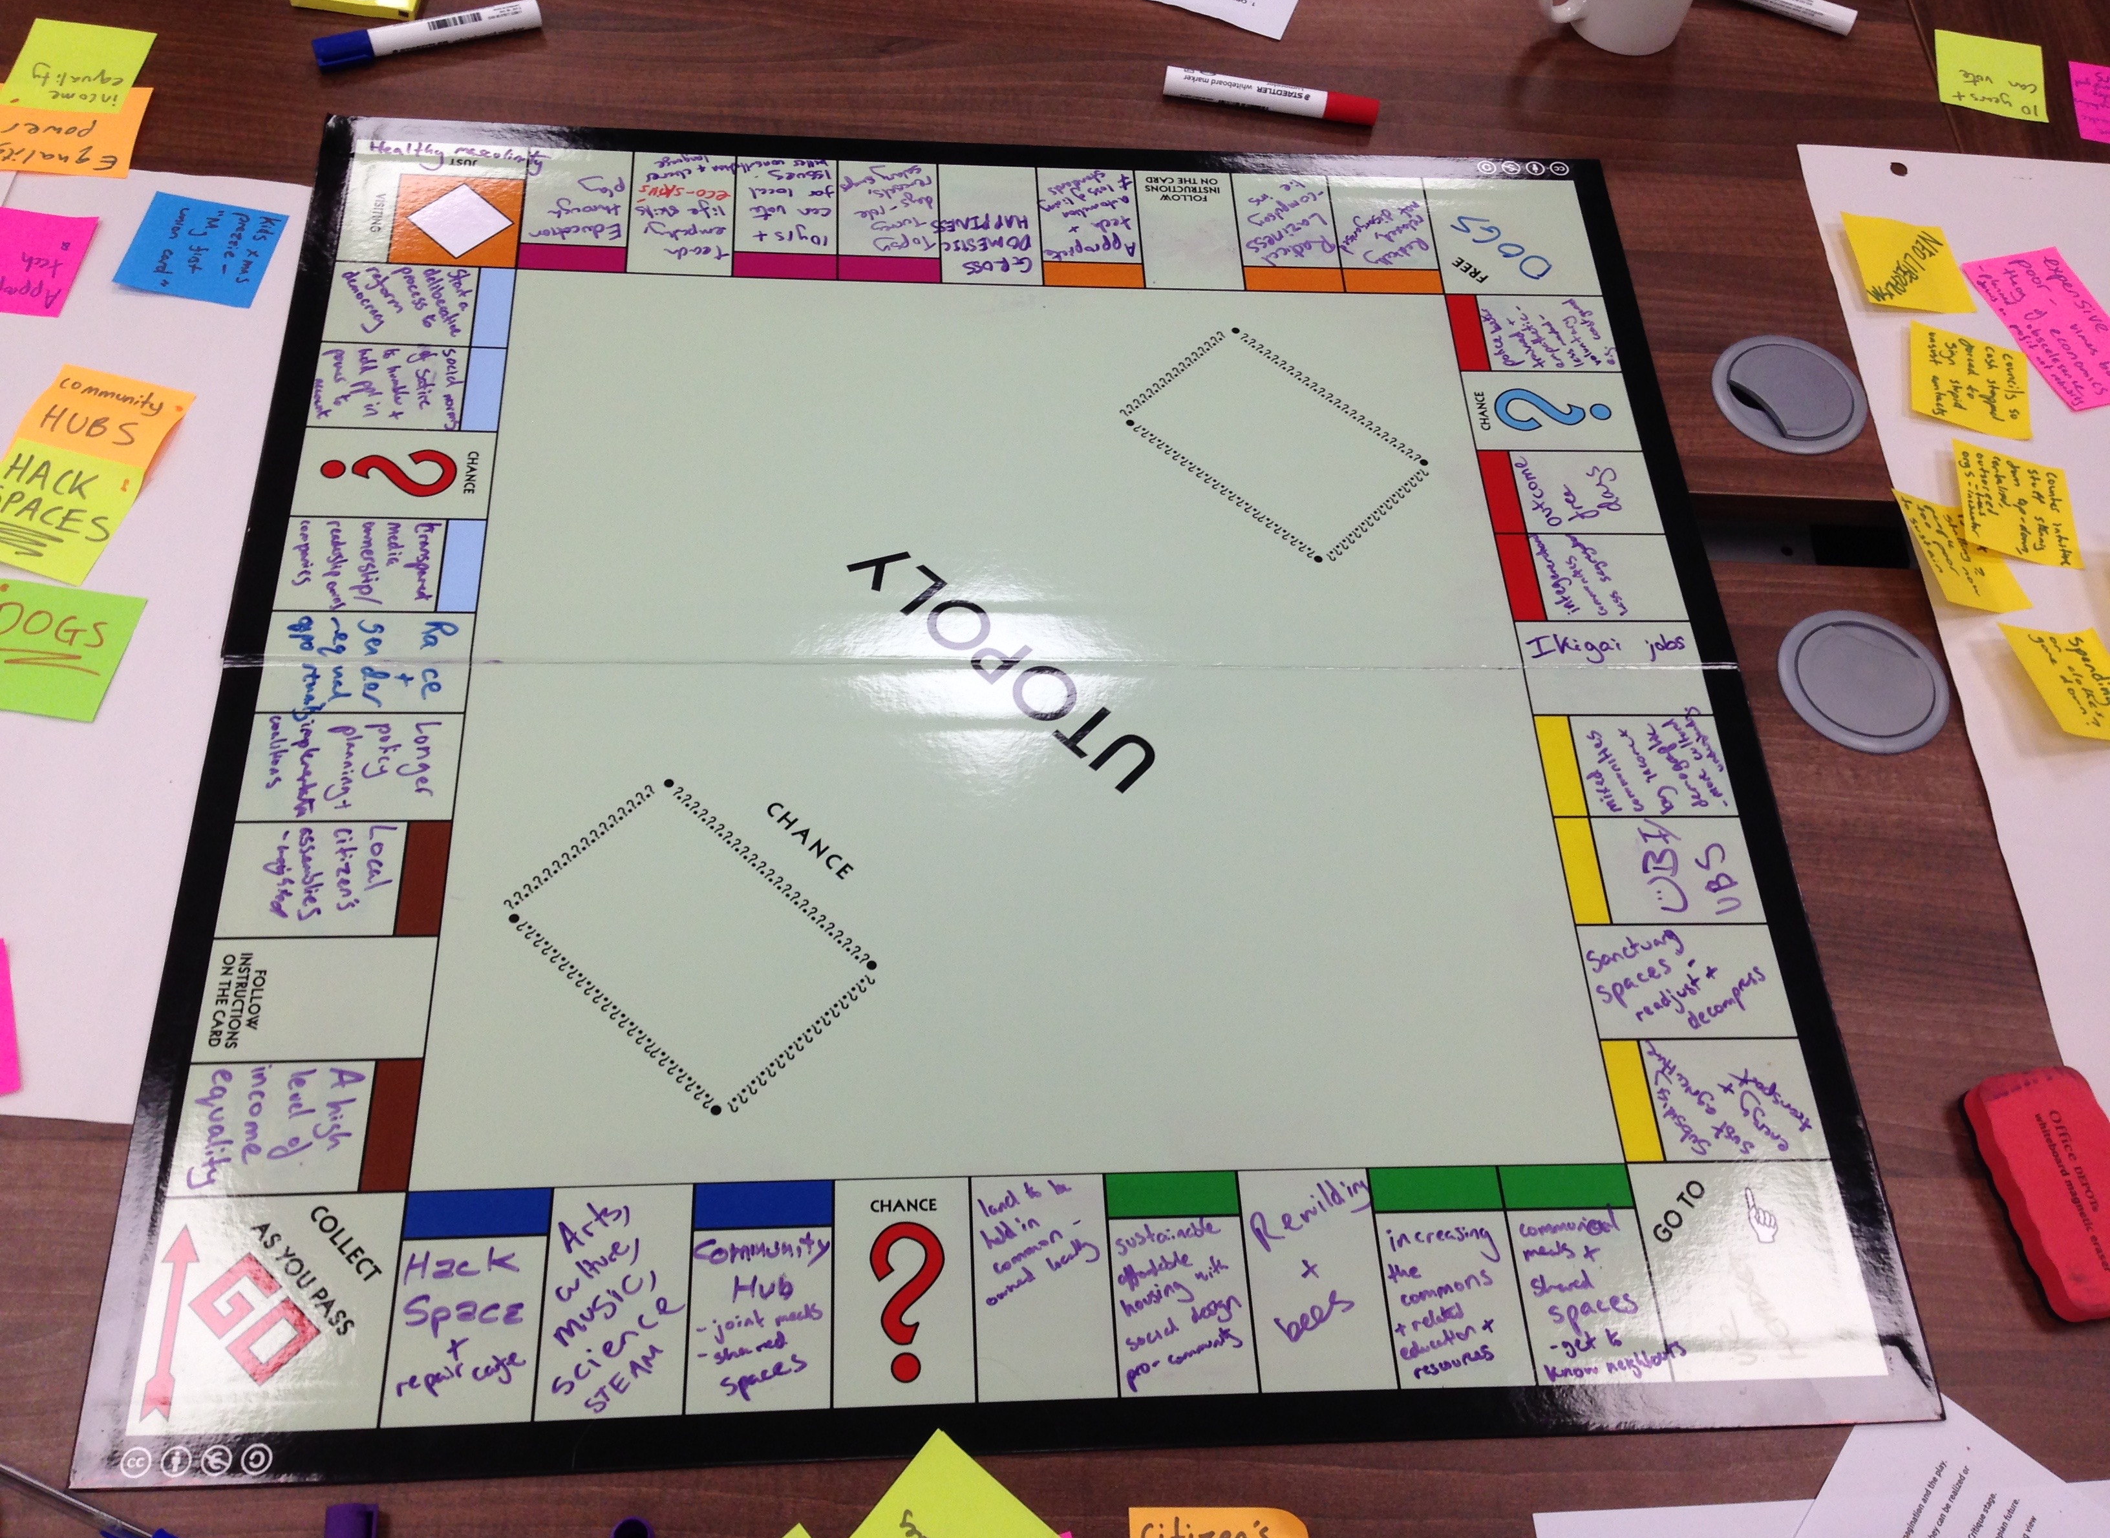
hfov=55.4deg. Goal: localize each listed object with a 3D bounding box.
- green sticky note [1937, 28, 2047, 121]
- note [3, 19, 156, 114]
[{"bbox_3d":[0.664,-0.492,1.426,0.076,0.004,0.076,11,59,0],"label":"green sticky note"},{"bbox_3d":[-0.610,-0.441,1.258,0.076,0.003,0.075,6,59,-3],"label":"note"}]

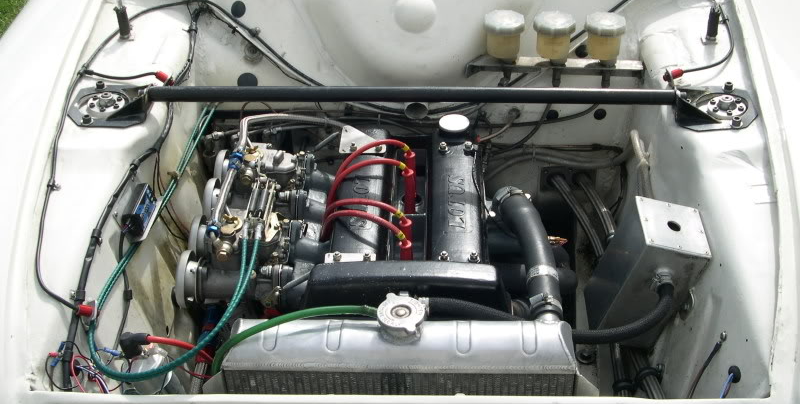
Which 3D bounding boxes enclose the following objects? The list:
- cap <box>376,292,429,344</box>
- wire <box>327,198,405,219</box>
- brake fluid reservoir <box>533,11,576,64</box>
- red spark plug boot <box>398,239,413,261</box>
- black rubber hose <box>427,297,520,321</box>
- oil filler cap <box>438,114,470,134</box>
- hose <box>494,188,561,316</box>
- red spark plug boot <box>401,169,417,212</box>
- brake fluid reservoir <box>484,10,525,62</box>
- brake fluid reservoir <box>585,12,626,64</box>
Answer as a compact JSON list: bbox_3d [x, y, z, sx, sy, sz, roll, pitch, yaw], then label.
[{"bbox_3d":[0.003,0.142,1.090,0.062,0.032,0.064,0,36,0],"label":"cap"},{"bbox_3d":[-0.055,0.010,1.395,0.124,0.034,0.025,1,36,2],"label":"wire"},{"bbox_3d":[0.264,-0.279,1.500,0.070,0.080,0.070,1,36,2],"label":"brake fluid reservoir"},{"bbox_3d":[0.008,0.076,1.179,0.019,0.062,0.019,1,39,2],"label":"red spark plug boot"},{"bbox_3d":[0.094,0.140,1.120,0.125,0.042,0.035,1,37,2],"label":"black rubber hose"},{"bbox_3d":[0.092,-0.130,1.480,0.053,0.018,0.053,0,36,0],"label":"oil filler cap"},{"bbox_3d":[0.192,0.071,1.315,0.058,0.070,0.255,-6,36,-8],"label":"hose"},{"bbox_3d":[0.015,-0.019,1.510,0.020,0.085,0.020,1,36,2],"label":"red spark plug boot"},{"bbox_3d":[0.179,-0.282,1.505,0.070,0.080,0.070,1,36,2],"label":"brake fluid reservoir"},{"bbox_3d":[0.350,-0.278,1.495,0.070,0.080,0.070,1,36,2],"label":"brake fluid reservoir"}]

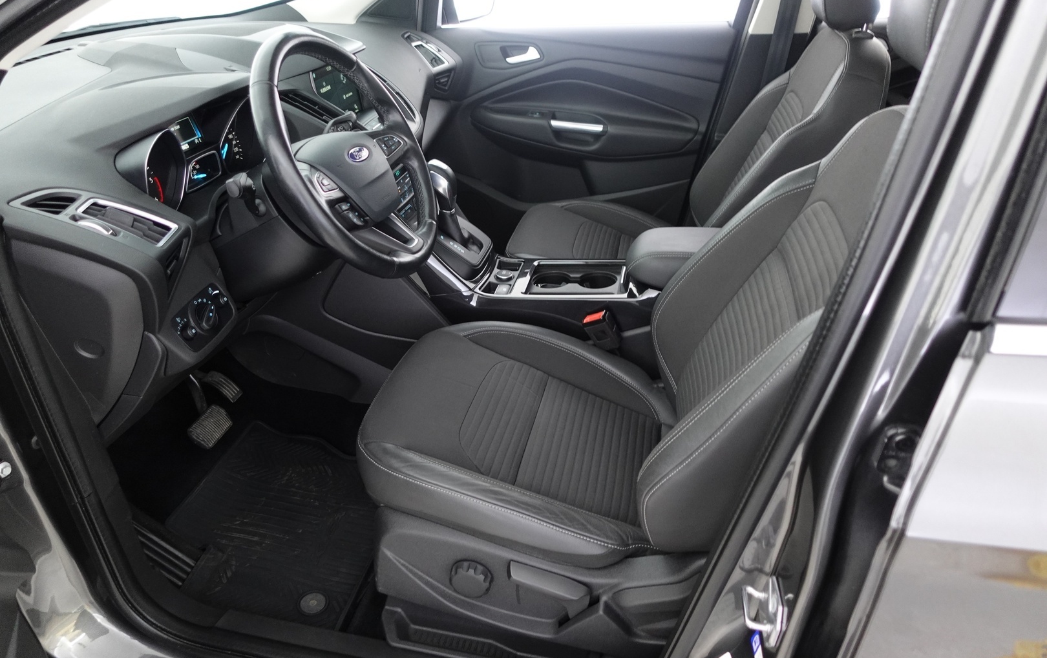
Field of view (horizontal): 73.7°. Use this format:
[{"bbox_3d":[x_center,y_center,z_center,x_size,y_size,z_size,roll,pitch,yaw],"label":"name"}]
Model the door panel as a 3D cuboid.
[{"bbox_3d":[0.106,-0.533,1.966,0.860,0.598,0.120,5,26,11],"label":"door panel"}]

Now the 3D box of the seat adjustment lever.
[{"bbox_3d":[0.034,0.338,0.907,0.107,0.050,0.032,13,27,7],"label":"seat adjustment lever"}]

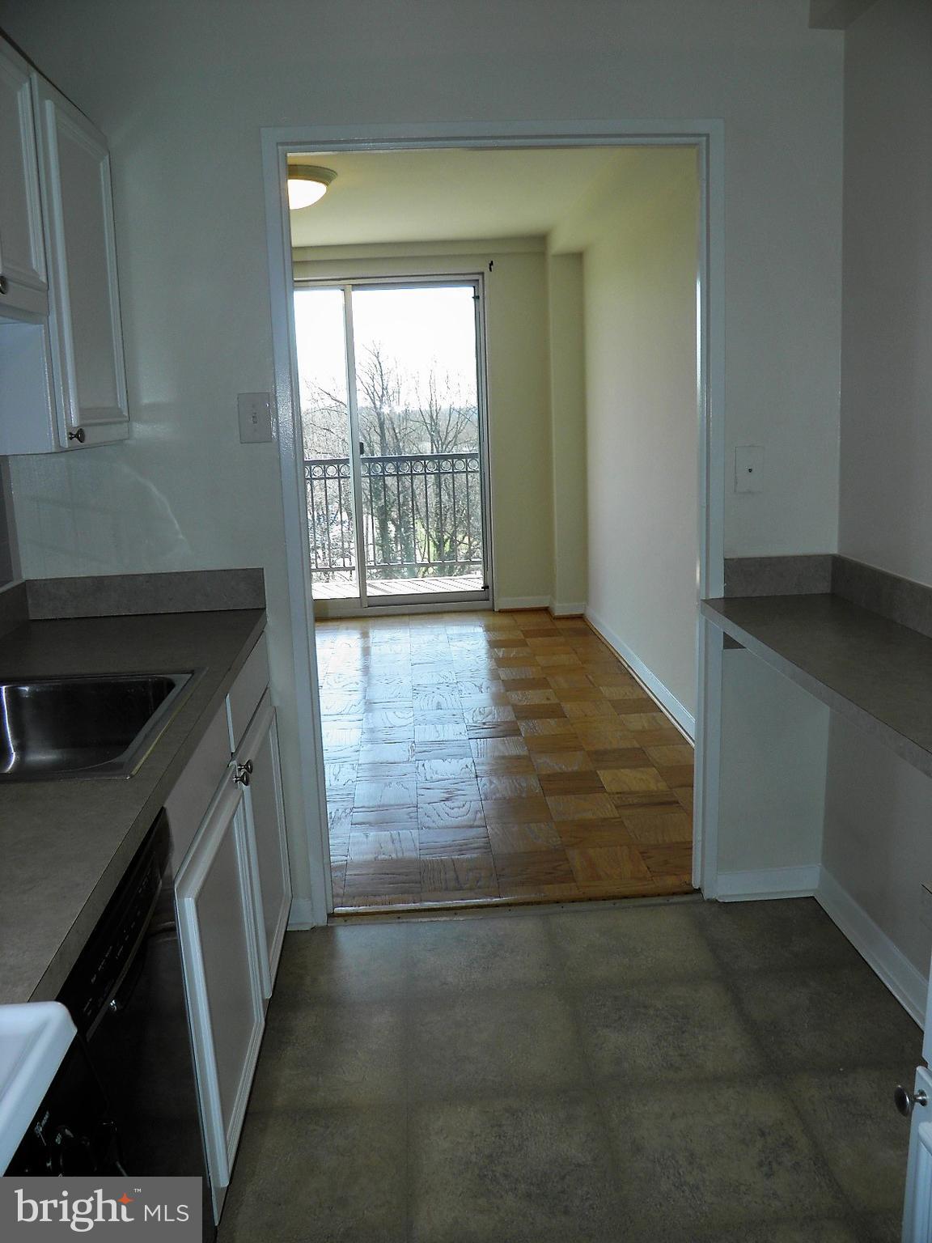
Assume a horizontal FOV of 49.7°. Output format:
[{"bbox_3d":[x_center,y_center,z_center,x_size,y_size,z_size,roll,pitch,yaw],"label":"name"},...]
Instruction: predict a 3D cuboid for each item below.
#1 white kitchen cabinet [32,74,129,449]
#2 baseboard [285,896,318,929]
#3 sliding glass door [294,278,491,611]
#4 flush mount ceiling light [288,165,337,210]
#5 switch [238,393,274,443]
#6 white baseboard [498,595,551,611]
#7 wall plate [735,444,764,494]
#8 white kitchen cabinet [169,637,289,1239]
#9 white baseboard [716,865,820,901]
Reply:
[{"bbox_3d":[-0.976,-0.732,2.168,0.317,0.698,0.479,-3,12,-3],"label":"white kitchen cabinet"},{"bbox_3d":[-0.449,0.800,2.757,0.079,0.087,0.015,-3,12,-3],"label":"baseboard"},{"bbox_3d":[-0.716,-1.123,6.734,1.742,2.222,0.110,-3,12,-3],"label":"sliding glass door"},{"bbox_3d":[-0.778,-1.964,4.593,0.392,0.135,0.392,-3,12,-3],"label":"flush mount ceiling light"},{"bbox_3d":[-0.520,-0.501,2.481,0.077,0.119,0.014,-3,12,-3],"label":"switch"},{"bbox_3d":[0.410,-0.125,6.973,0.378,0.092,0.016,-3,12,-3],"label":"white baseboard"},{"bbox_3d":[0.729,-0.389,2.578,0.075,0.117,0.008,-3,12,-3],"label":"wall plate"},{"bbox_3d":[-0.768,0.558,2.149,0.611,0.835,1.068,-3,12,-3],"label":"white kitchen cabinet"},{"bbox_3d":[0.853,0.740,2.818,0.291,0.087,0.016,-3,12,-3],"label":"white baseboard"}]

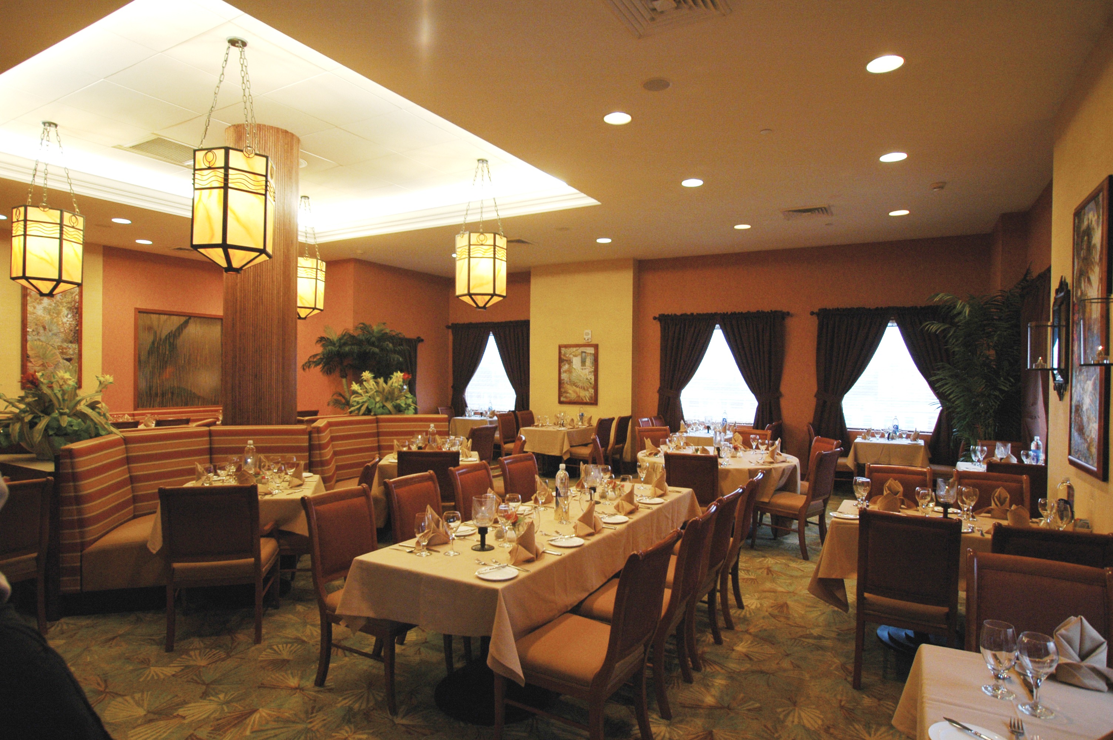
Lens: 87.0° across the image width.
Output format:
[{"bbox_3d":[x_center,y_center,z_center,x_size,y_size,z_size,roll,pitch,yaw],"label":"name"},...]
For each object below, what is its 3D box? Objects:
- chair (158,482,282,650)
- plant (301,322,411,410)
[{"bbox_3d":[-1.999,1.121,3.571,0.510,0.920,0.590,1,0,-14],"label":"chair"},{"bbox_3d":[-2.912,0.450,8.426,1.350,2.240,1.350,1,0,31],"label":"plant"}]

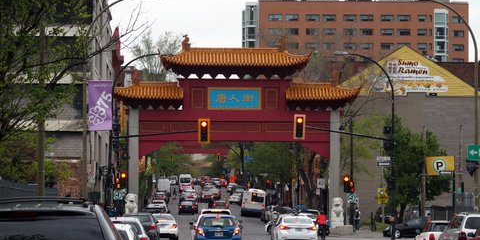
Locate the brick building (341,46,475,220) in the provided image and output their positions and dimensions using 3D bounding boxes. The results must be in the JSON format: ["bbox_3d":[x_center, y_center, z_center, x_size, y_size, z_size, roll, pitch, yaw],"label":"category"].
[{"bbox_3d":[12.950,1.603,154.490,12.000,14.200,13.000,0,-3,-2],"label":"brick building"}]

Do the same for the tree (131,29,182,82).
[{"bbox_3d":[-7.007,0.264,165.000,7.000,16.300,7.000,0,-3,-2],"label":"tree"}]

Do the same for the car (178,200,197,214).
[{"bbox_3d":[-5.920,9.720,207.500,1.790,1.500,4.500,0,-3,-1],"label":"car"}]

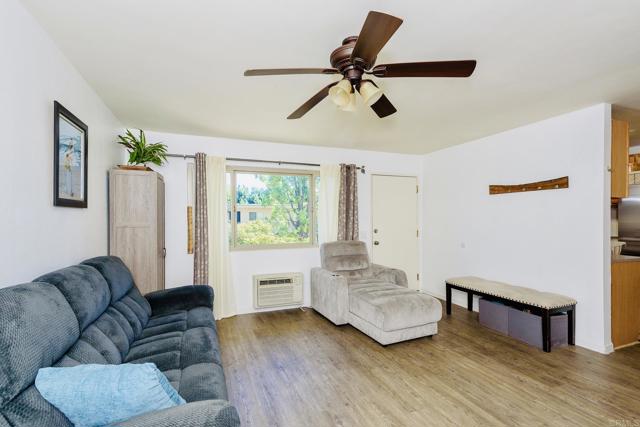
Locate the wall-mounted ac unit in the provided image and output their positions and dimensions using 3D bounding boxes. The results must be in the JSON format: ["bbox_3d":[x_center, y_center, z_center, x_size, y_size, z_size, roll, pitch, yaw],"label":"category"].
[{"bbox_3d":[-0.573,1.101,4.092,0.715,0.462,0.127,0,0,-21],"label":"wall-mounted ac unit"}]

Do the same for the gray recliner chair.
[{"bbox_3d":[0.720,0.901,3.804,1.149,1.008,1.523,0,0,-24],"label":"gray recliner chair"}]

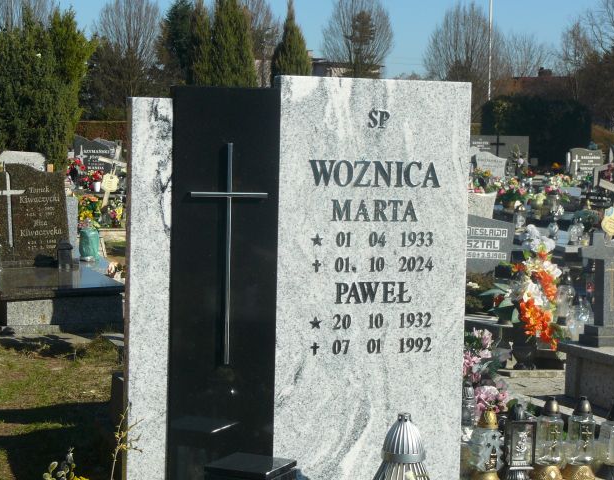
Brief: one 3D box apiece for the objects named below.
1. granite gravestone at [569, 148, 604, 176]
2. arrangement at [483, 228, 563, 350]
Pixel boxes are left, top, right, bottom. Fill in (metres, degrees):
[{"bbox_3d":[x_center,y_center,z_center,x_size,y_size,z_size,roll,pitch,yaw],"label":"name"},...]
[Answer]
[{"bbox_3d":[5.513,-1.469,28.000,0.680,0.660,0.100,0,4,-17],"label":"granite gravestone"},{"bbox_3d":[1.372,0.313,9.000,0.440,0.740,0.360,0,4,-17],"label":"arrangement"}]

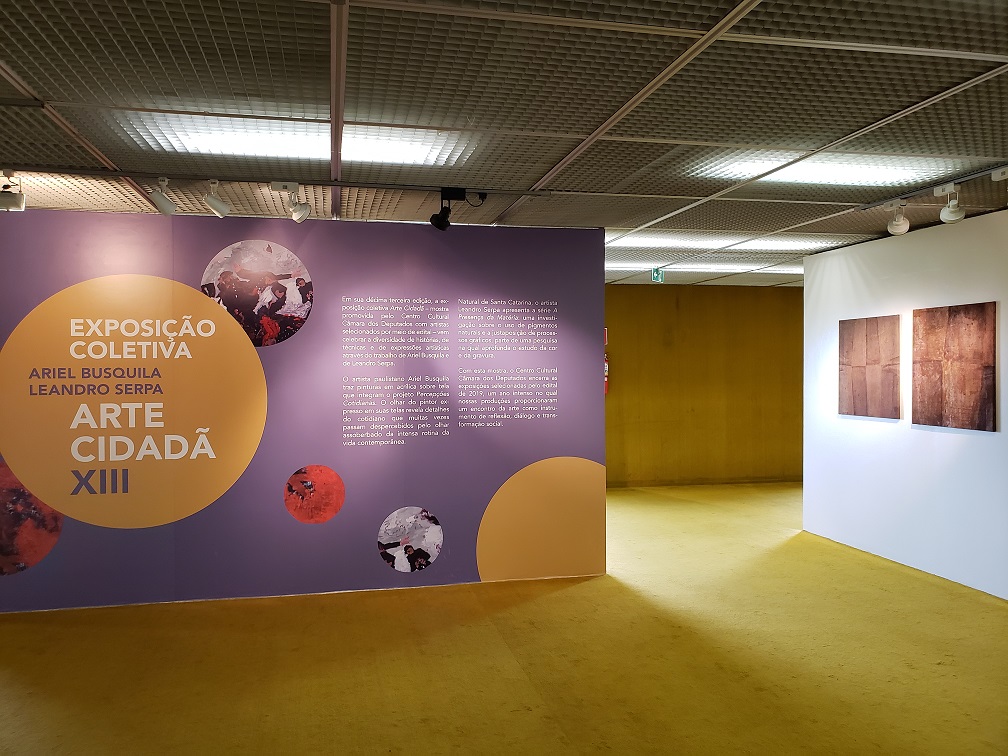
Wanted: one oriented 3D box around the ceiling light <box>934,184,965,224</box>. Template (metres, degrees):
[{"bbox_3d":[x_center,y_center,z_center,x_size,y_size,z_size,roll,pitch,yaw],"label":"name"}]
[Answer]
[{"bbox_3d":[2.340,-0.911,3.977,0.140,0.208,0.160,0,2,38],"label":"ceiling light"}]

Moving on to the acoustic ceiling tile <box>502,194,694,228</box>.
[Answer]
[{"bbox_3d":[0.552,-1.044,4.710,1.035,0.040,1.012,-1,1,-12],"label":"acoustic ceiling tile"}]

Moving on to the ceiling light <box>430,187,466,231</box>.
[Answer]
[{"bbox_3d":[-0.301,-0.900,4.032,0.160,0.222,0.160,-1,1,-30],"label":"ceiling light"}]

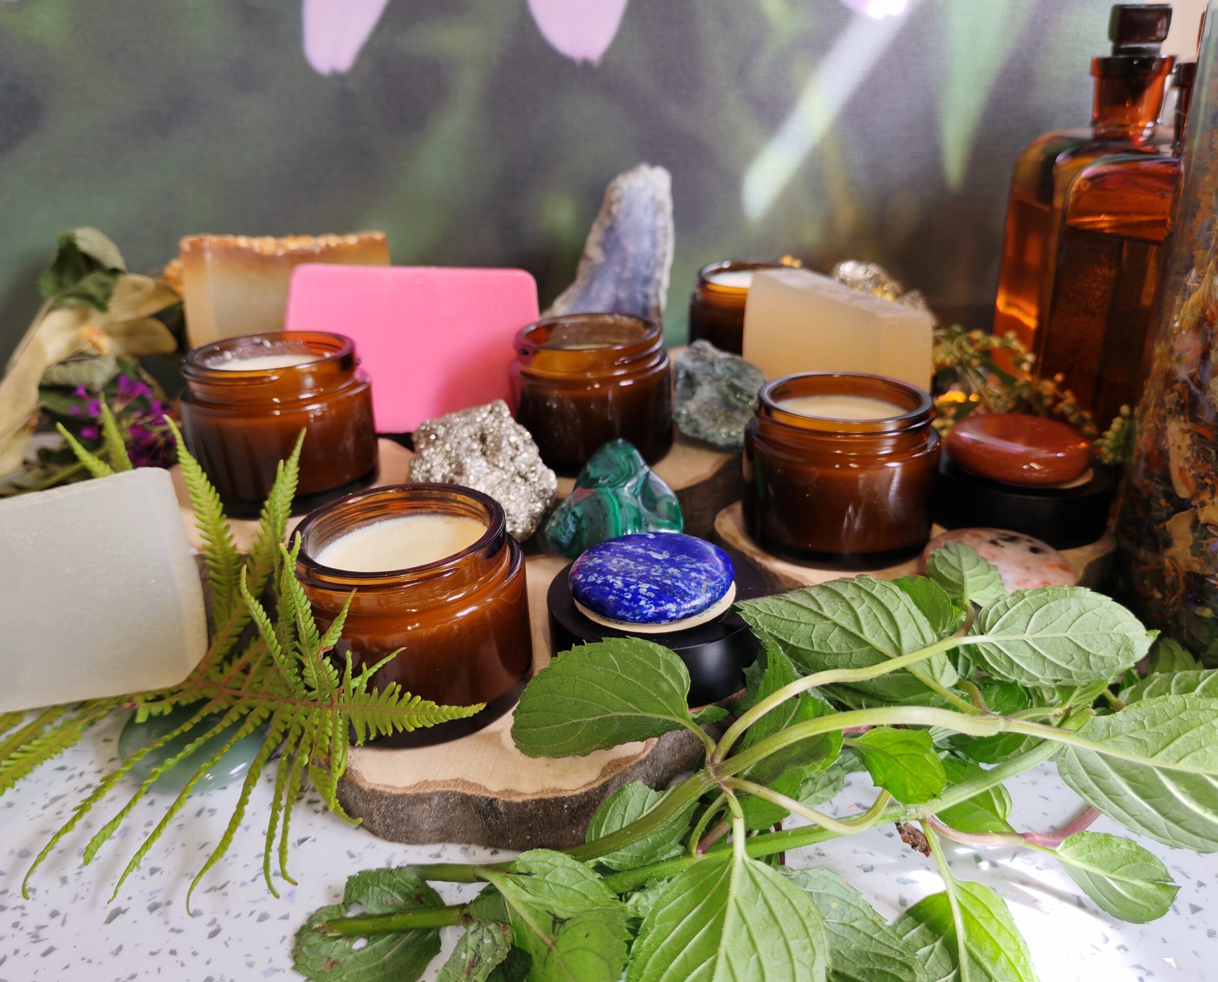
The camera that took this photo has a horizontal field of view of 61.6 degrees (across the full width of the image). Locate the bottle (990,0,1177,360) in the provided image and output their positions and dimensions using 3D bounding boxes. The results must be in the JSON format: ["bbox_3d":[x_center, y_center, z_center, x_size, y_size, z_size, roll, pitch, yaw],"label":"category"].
[{"bbox_3d":[0.249,-0.145,0.501,0.088,0.169,0.070,1,23,4],"label":"bottle"}]

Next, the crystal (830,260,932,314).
[{"bbox_3d":[0.111,-0.079,0.417,0.043,0.035,0.036,3,23,9],"label":"crystal"}]

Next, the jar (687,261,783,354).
[{"bbox_3d":[0.064,-0.073,0.451,0.057,0.046,0.057,-2,27,1],"label":"jar"}]

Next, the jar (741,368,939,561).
[{"bbox_3d":[0.070,-0.007,0.308,0.057,0.046,0.057,0,22,0],"label":"jar"}]

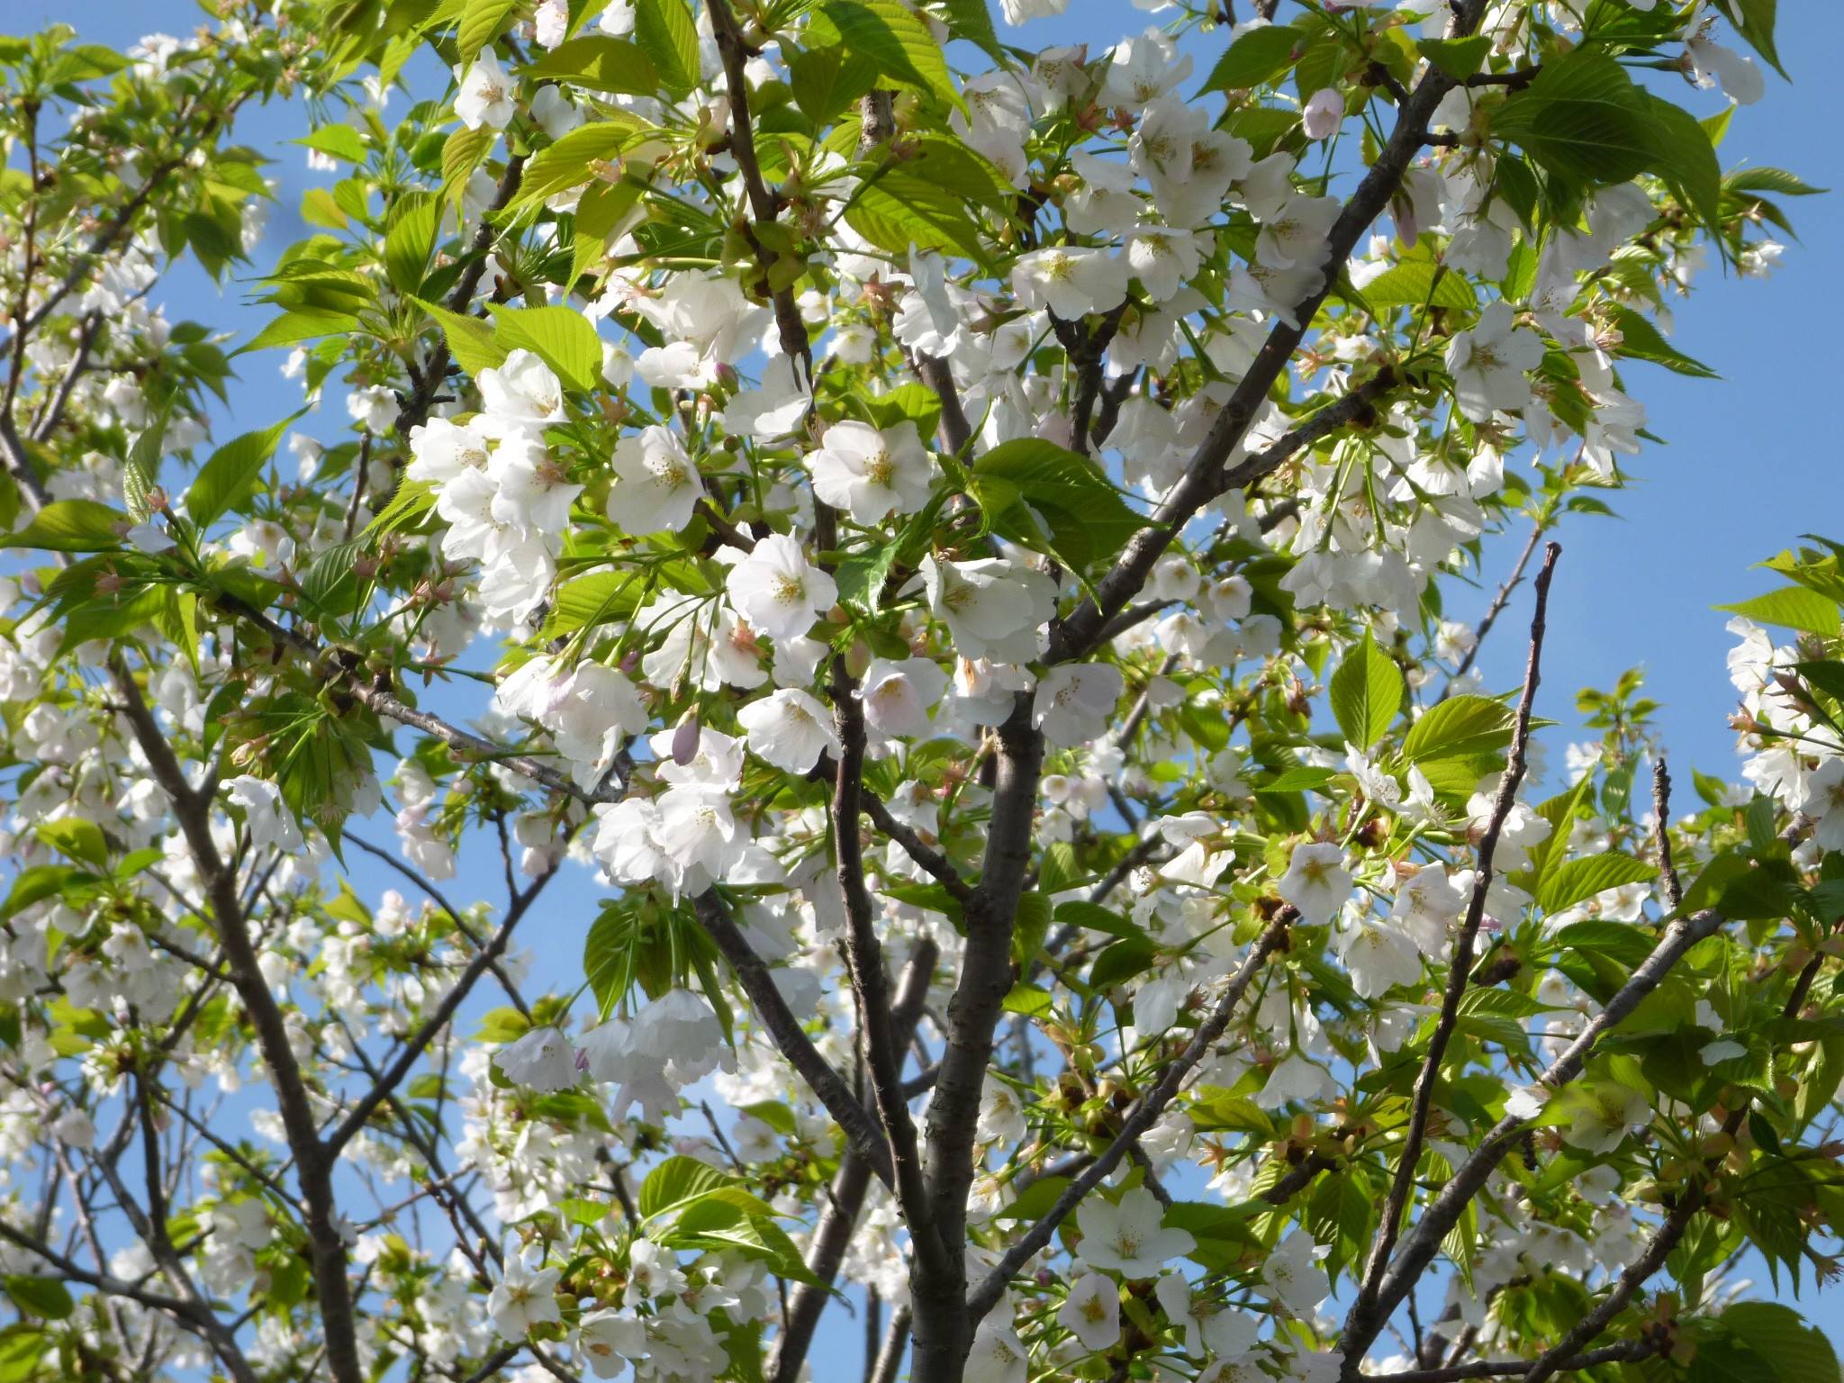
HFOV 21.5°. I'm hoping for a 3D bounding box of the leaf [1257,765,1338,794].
[{"bbox_3d":[0.174,0.041,2.250,0.039,0.012,0.020,-12,-37,0],"label":"leaf"}]

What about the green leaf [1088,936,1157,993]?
[{"bbox_3d":[0.097,0.132,2.350,0.038,0.013,0.022,-29,-57,0],"label":"green leaf"}]

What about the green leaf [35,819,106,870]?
[{"bbox_3d":[-0.510,0.091,2.900,0.046,0.009,0.026,31,-42,-17],"label":"green leaf"}]

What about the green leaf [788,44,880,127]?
[{"bbox_3d":[-0.036,-0.254,2.020,0.034,0.041,0.013,17,-15,4],"label":"green leaf"}]

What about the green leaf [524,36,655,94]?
[{"bbox_3d":[-0.137,-0.258,2.000,0.066,0.011,0.032,6,-50,-21],"label":"green leaf"}]

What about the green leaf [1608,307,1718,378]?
[{"bbox_3d":[0.336,-0.158,2.200,0.066,0.030,0.012,31,-60,12],"label":"green leaf"}]

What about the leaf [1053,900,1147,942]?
[{"bbox_3d":[0.094,0.121,2.550,0.060,0.010,0.029,20,-36,17],"label":"leaf"}]

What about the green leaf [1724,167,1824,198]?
[{"bbox_3d":[0.492,-0.294,2.800,0.065,0.012,0.029,9,-19,18],"label":"green leaf"}]

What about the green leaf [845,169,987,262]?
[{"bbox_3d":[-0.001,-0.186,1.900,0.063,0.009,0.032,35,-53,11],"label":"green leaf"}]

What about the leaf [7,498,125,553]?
[{"bbox_3d":[-0.372,-0.071,2.100,0.056,0.016,0.026,-3,-45,0],"label":"leaf"}]

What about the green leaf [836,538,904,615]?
[{"bbox_3d":[-0.021,-0.047,1.980,0.025,0.035,0.016,4,-31,2],"label":"green leaf"}]

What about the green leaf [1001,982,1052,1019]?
[{"bbox_3d":[0.050,0.152,2.400,0.033,0.011,0.020,7,-53,0],"label":"green leaf"}]

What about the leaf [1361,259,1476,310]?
[{"bbox_3d":[0.220,-0.180,2.150,0.054,0.010,0.024,4,-49,-6],"label":"leaf"}]

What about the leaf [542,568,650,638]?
[{"bbox_3d":[-0.132,-0.035,1.950,0.060,0.010,0.031,-21,-44,-24],"label":"leaf"}]

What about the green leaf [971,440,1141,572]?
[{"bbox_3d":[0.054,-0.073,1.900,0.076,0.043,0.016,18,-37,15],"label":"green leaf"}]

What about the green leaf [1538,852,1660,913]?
[{"bbox_3d":[0.300,0.085,2.150,0.058,0.009,0.024,-18,-48,11],"label":"green leaf"}]

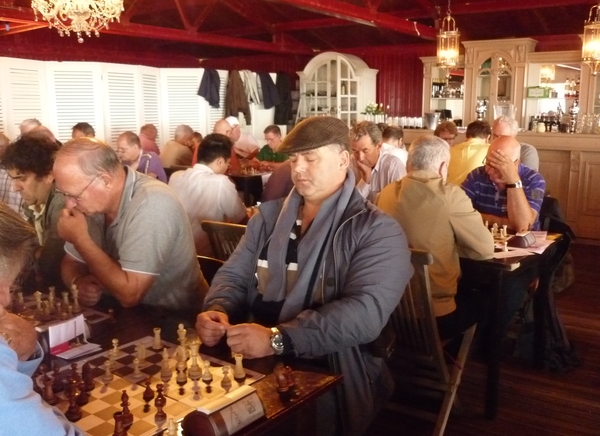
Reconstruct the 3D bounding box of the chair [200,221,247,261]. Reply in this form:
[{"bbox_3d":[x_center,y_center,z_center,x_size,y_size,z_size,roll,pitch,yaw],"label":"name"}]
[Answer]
[{"bbox_3d":[-0.185,0.431,2.880,0.440,0.830,0.500,7,12,37],"label":"chair"}]

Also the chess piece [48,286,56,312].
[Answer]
[{"bbox_3d":[-0.862,0.279,1.982,0.031,0.078,0.031,7,12,36],"label":"chess piece"}]

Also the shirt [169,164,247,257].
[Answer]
[{"bbox_3d":[-0.515,-0.030,3.150,0.460,0.600,0.350,6,12,33],"label":"shirt"}]

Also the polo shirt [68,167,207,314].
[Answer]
[{"bbox_3d":[-0.646,0.124,2.268,0.470,0.640,0.420,9,13,42],"label":"polo shirt"}]

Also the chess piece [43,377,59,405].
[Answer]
[{"bbox_3d":[-0.583,0.399,1.332,0.033,0.062,0.033,7,12,36],"label":"chess piece"}]

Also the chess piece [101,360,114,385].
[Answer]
[{"bbox_3d":[-0.488,0.385,1.448,0.028,0.049,0.028,7,12,36],"label":"chess piece"}]

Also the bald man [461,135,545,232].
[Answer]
[{"bbox_3d":[1.224,0.173,3.384,0.540,1.280,0.740,7,12,36],"label":"bald man"}]

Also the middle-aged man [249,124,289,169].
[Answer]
[{"bbox_3d":[-0.270,-0.267,5.650,0.550,1.260,0.800,5,12,30],"label":"middle-aged man"}]

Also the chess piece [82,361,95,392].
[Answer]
[{"bbox_3d":[-0.516,0.386,1.393,0.030,0.066,0.033,7,12,36],"label":"chess piece"}]

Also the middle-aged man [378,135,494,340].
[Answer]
[{"bbox_3d":[0.630,0.293,2.627,0.530,1.330,0.700,7,12,36],"label":"middle-aged man"}]

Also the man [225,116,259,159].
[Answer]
[{"bbox_3d":[-0.600,-0.381,6.100,0.550,1.320,0.800,8,13,40],"label":"man"}]

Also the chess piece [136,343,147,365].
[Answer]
[{"bbox_3d":[-0.399,0.340,1.434,0.031,0.051,0.028,-8,12,-36],"label":"chess piece"}]

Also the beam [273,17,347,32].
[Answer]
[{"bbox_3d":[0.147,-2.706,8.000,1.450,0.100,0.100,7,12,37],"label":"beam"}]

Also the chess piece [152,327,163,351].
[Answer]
[{"bbox_3d":[-0.382,0.322,1.531,0.028,0.053,0.028,-1,10,0],"label":"chess piece"}]

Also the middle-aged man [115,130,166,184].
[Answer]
[{"bbox_3d":[-1.250,-0.024,4.350,0.800,1.250,0.550,-10,14,-42],"label":"middle-aged man"}]

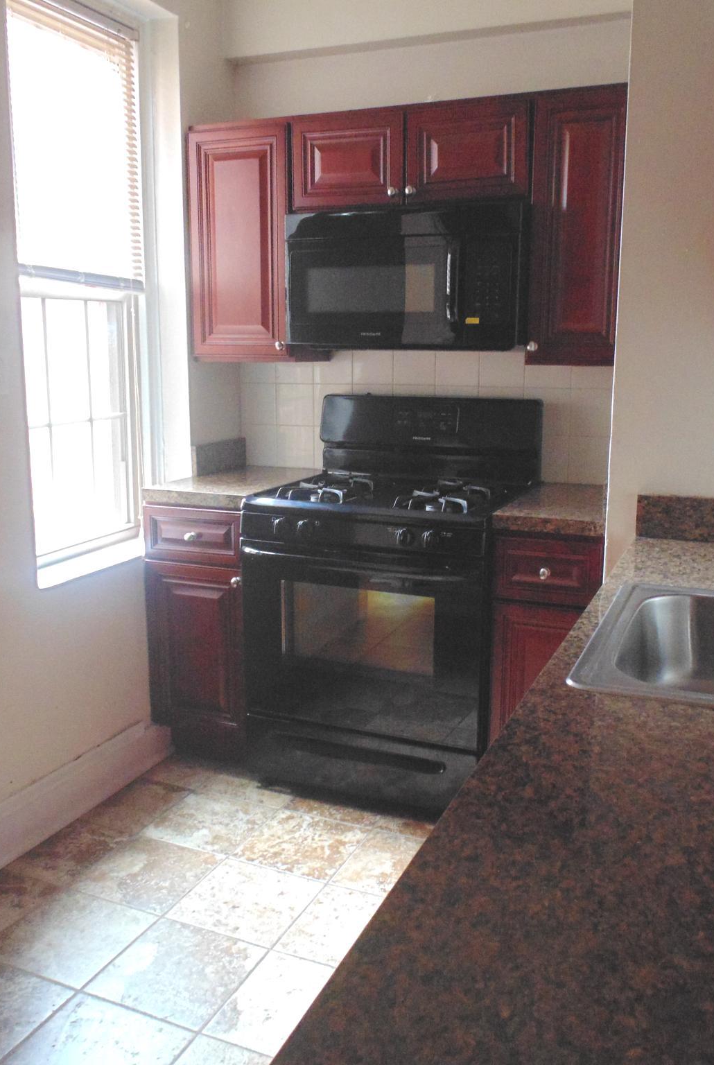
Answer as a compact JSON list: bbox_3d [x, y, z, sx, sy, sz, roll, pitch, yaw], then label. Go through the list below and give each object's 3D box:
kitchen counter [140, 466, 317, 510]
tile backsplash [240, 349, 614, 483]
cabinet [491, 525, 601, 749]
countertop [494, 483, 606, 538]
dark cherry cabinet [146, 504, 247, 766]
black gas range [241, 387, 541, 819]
[{"bbox_3d":[-0.384,-0.163,3.153,0.405,0.043,0.645,5,12,23],"label":"kitchen counter"},{"bbox_3d":[0.231,-0.416,3.180,1.470,0.441,0.020,5,12,23],"label":"tile backsplash"},{"bbox_3d":[0.650,0.390,2.809,0.310,0.906,0.632,5,12,23],"label":"cabinet"},{"bbox_3d":[0.647,-0.074,2.709,0.314,0.043,0.645,5,12,23],"label":"countertop"},{"bbox_3d":[-0.384,0.300,3.254,0.405,0.906,0.632,5,12,23],"label":"dark cherry cabinet"},{"bbox_3d":[0.122,0.203,2.920,0.768,1.230,0.710,5,12,23],"label":"black gas range"}]

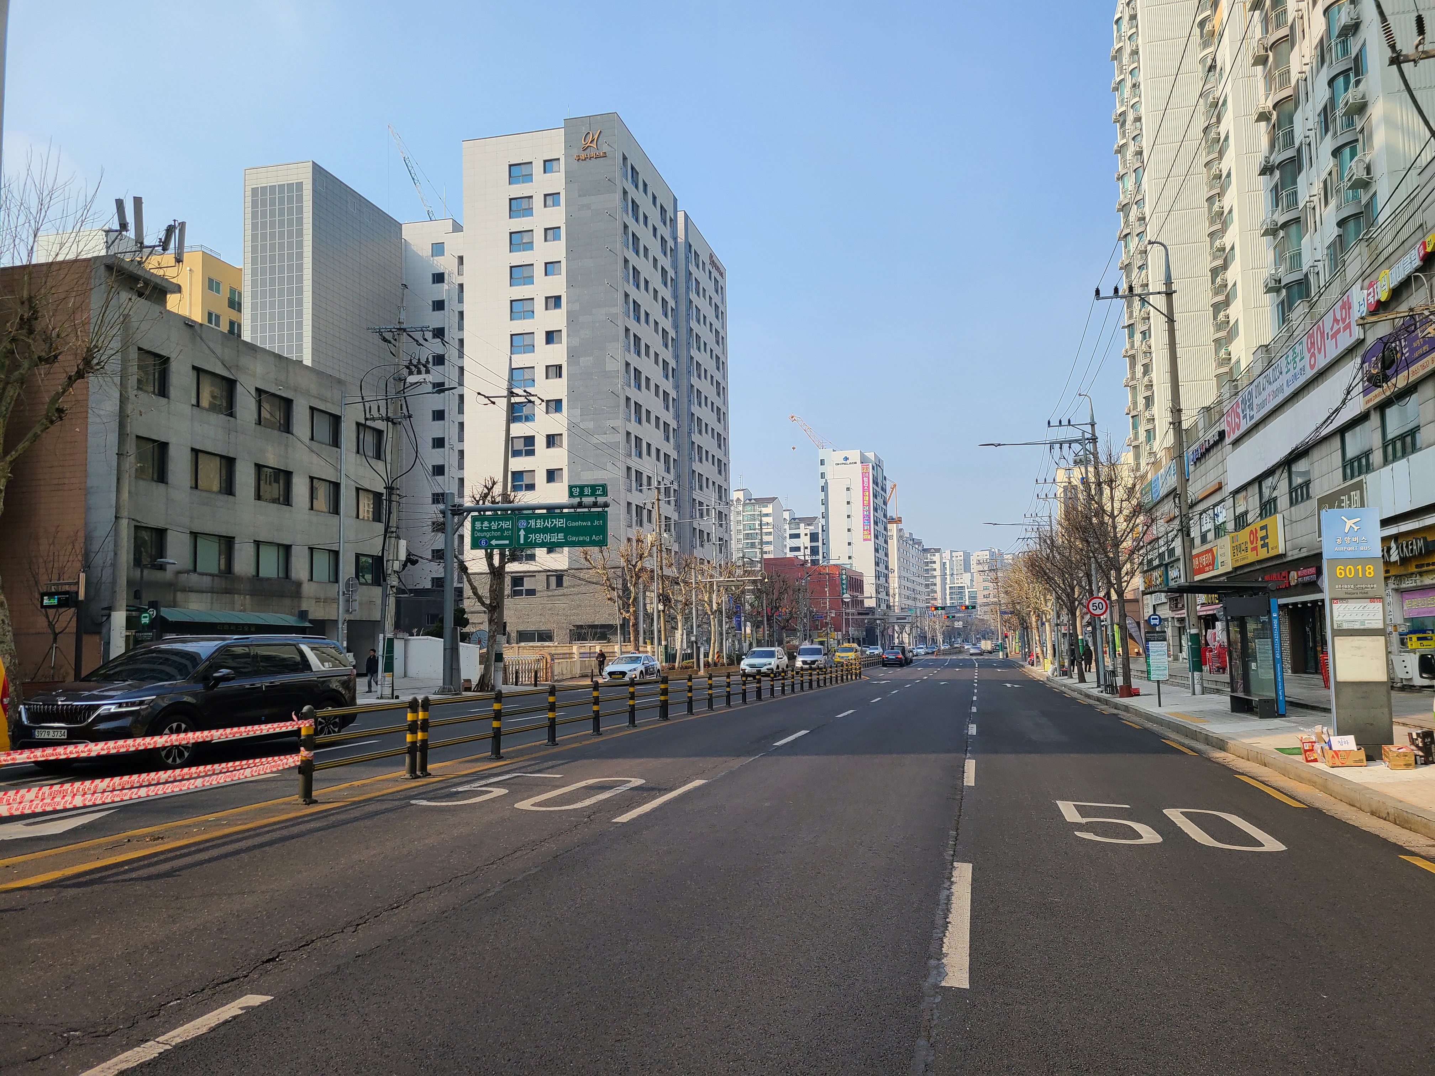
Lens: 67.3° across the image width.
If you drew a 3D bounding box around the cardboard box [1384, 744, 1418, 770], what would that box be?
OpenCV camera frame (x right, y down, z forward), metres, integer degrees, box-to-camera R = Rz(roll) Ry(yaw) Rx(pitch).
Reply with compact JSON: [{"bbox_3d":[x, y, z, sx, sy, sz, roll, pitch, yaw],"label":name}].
[{"bbox_3d":[8.040,2.610,12.740,0.235,0.205,0.420,-3,-6,19],"label":"cardboard box"}]

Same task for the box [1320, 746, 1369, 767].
[{"bbox_3d":[8.127,2.840,13.999,0.460,0.240,0.280,-1,-6,8],"label":"box"}]

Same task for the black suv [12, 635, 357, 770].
[{"bbox_3d":[-7.320,2.265,15.420,1.995,1.760,5.155,-2,-6,15],"label":"black suv"}]

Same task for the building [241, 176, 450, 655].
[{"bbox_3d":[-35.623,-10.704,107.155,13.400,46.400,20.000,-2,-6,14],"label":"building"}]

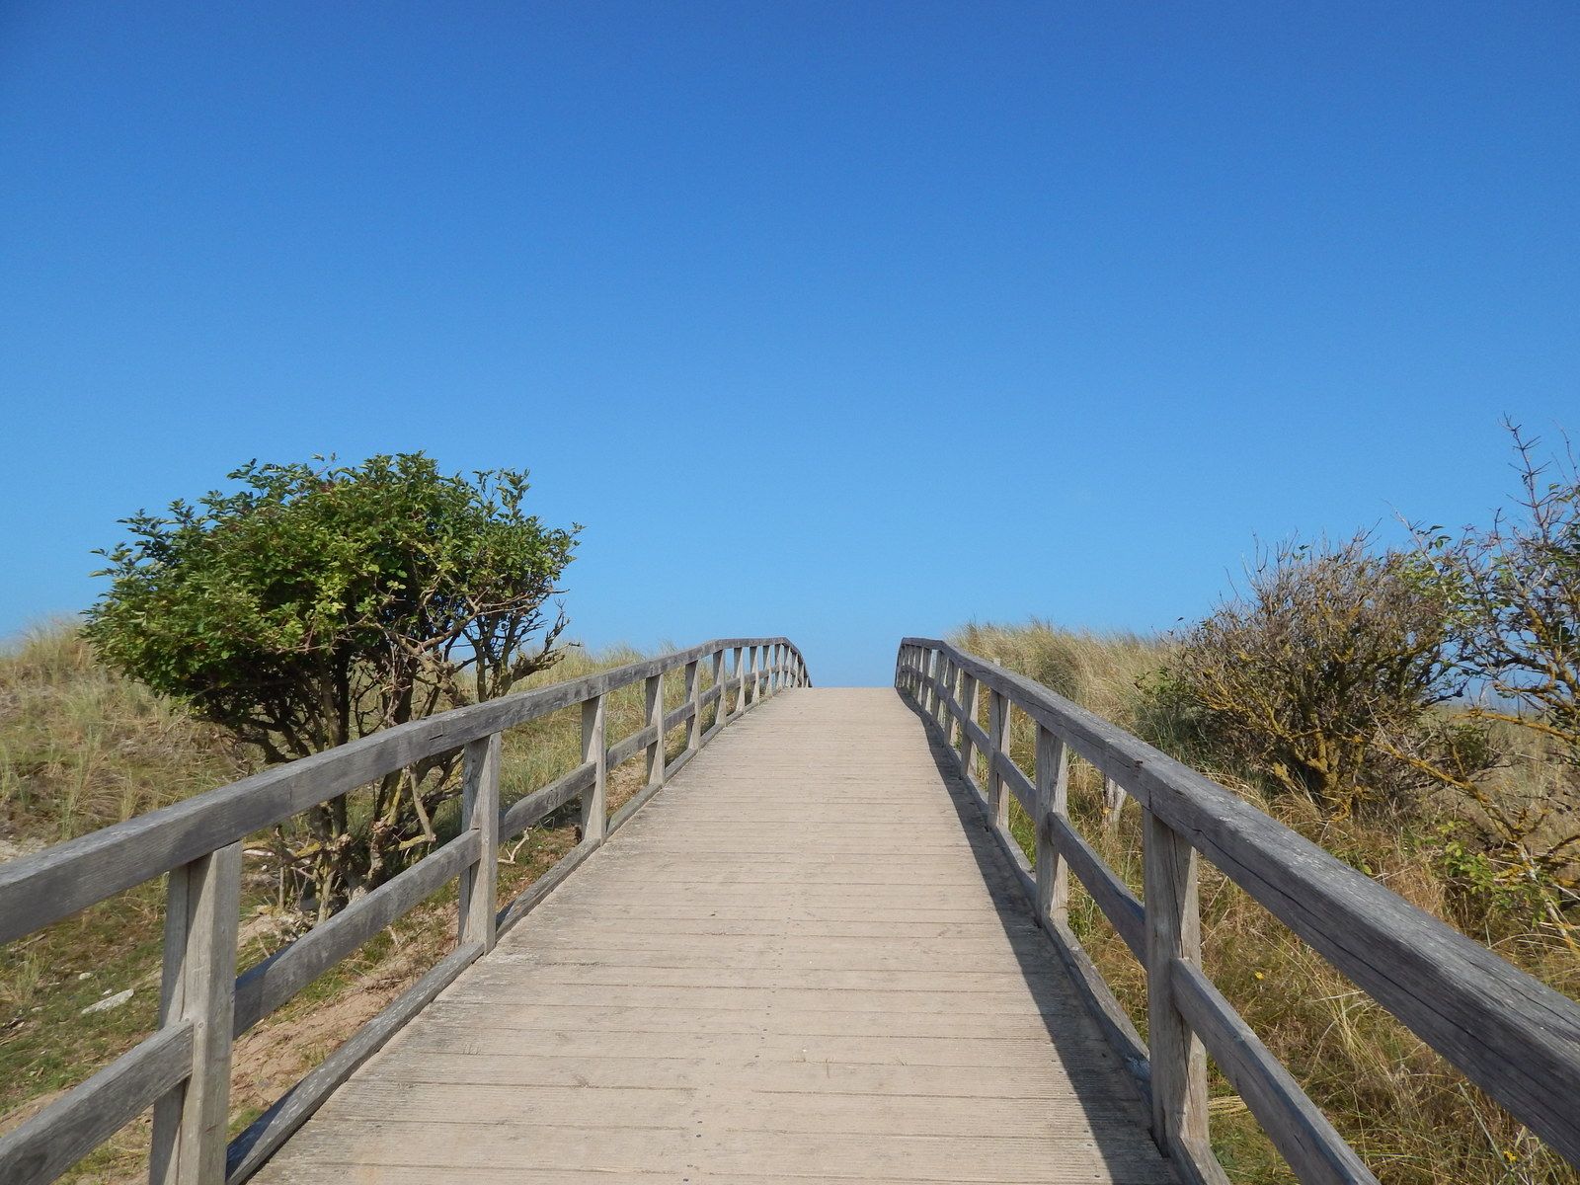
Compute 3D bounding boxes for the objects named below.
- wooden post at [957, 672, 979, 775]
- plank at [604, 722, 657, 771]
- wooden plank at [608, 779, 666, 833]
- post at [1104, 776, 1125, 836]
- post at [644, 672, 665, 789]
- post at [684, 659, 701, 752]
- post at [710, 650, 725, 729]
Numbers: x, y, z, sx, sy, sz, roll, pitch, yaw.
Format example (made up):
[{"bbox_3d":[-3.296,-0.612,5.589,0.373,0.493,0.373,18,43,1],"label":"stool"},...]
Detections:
[{"bbox_3d":[1.571,1.157,9.129,0.120,0.925,0.112,0,-5,4],"label":"wooden post"},{"bbox_3d":[-1.165,1.112,7.626,0.072,0.125,2.030,0,-2,4],"label":"plank"},{"bbox_3d":[-1.156,1.560,7.671,0.100,0.065,2.030,0,-1,4],"label":"wooden plank"},{"bbox_3d":[2.165,1.387,7.000,0.140,0.520,0.130,0,-5,4],"label":"post"},{"bbox_3d":[-1.101,1.133,8.643,0.120,0.928,0.112,0,-5,4],"label":"post"},{"bbox_3d":[-0.982,1.147,10.732,0.120,0.923,0.112,0,-5,4],"label":"post"},{"bbox_3d":[-0.859,1.175,12.821,0.120,0.929,0.112,0,-5,4],"label":"post"}]

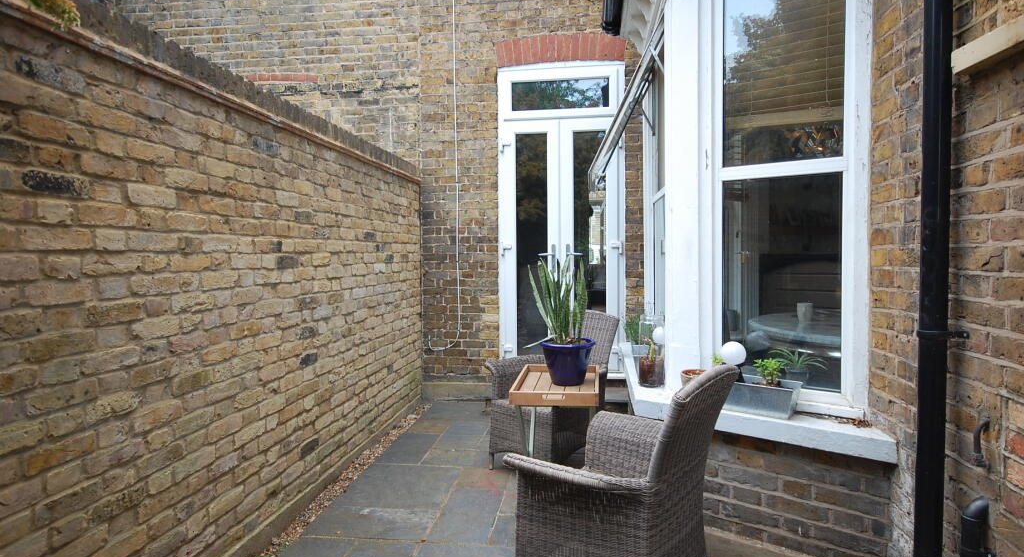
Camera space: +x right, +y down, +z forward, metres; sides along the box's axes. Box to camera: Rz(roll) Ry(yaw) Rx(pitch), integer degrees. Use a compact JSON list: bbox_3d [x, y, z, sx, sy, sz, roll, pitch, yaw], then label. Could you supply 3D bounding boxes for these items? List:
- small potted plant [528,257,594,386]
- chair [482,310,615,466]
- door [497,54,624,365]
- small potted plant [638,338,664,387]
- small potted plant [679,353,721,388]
[{"bbox_3d":[0.248,0.208,2.962,0.328,0.620,0.290,0,2,8],"label":"small potted plant"},{"bbox_3d":[0.267,0.697,3.662,0.580,0.920,0.640,2,3,44],"label":"chair"},{"bbox_3d":[0.438,-0.514,5.287,1.115,2.750,0.100,0,2,8],"label":"door"},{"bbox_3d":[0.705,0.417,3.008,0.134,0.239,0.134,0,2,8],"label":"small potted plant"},{"bbox_3d":[0.860,0.444,2.709,0.184,0.203,0.175,0,2,8],"label":"small potted plant"}]

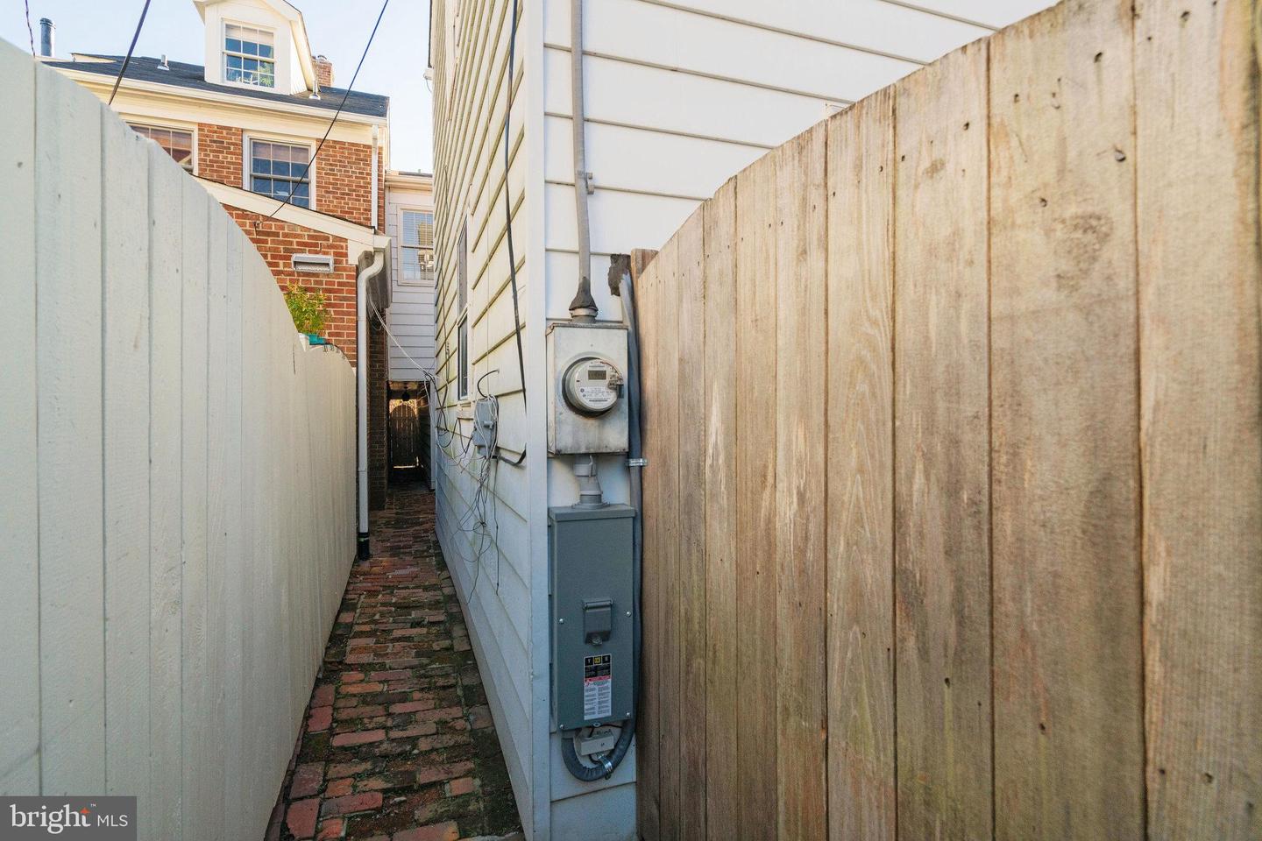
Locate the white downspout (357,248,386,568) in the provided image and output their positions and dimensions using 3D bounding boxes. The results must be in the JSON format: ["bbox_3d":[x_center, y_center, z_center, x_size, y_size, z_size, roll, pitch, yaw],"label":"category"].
[{"bbox_3d":[-2.535,-0.154,5.475,0.230,2.990,0.105,0,0,-18],"label":"white downspout"}]

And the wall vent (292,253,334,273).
[{"bbox_3d":[-2.935,-1.452,5.180,0.340,0.155,0.080,0,0,-18],"label":"wall vent"}]

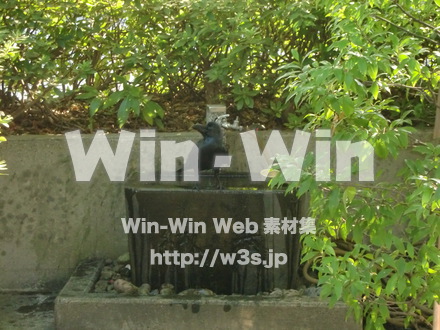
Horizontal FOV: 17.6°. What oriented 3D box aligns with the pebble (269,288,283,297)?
[{"bbox_3d":[0.285,0.658,7.320,0.073,0.046,0.062,0,4,0],"label":"pebble"}]

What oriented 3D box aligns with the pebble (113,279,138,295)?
[{"bbox_3d":[-0.487,0.626,7.340,0.130,0.075,0.085,0,4,0],"label":"pebble"}]

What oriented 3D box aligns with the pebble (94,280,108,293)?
[{"bbox_3d":[-0.613,0.628,7.360,0.070,0.056,0.066,0,4,0],"label":"pebble"}]

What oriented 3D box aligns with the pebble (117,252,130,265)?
[{"bbox_3d":[-0.563,0.545,8.300,0.085,0.062,0.072,0,4,0],"label":"pebble"}]

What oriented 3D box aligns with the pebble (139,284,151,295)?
[{"bbox_3d":[-0.389,0.642,7.330,0.063,0.055,0.060,0,4,0],"label":"pebble"}]

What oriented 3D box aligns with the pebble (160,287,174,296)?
[{"bbox_3d":[-0.270,0.650,7.320,0.072,0.050,0.062,0,4,0],"label":"pebble"}]

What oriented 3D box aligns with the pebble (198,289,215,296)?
[{"bbox_3d":[-0.069,0.658,7.320,0.080,0.046,0.065,0,4,0],"label":"pebble"}]

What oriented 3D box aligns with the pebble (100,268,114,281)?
[{"bbox_3d":[-0.610,0.594,7.720,0.074,0.056,0.068,0,4,0],"label":"pebble"}]

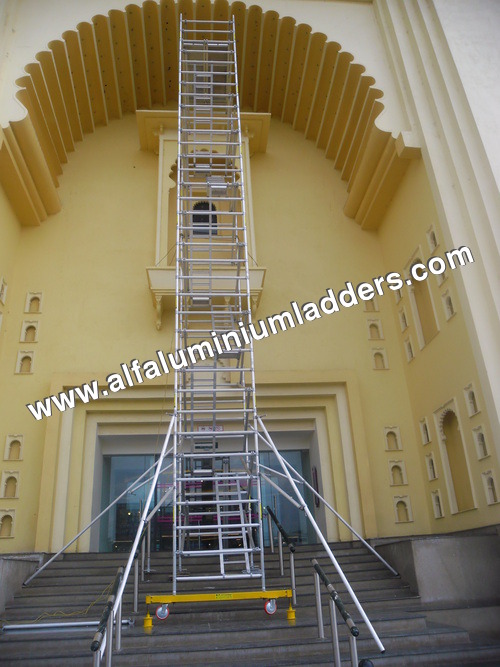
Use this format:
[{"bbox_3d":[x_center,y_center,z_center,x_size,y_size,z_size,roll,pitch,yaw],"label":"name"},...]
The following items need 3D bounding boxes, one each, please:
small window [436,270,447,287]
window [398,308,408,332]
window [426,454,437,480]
[{"bbox_3d":[4.589,-1.512,12.471,0.120,0.660,0.490,-1,-25,-5],"label":"small window"},{"bbox_3d":[4.070,-0.380,13.760,0.100,0.610,0.430,-1,-24,-5],"label":"window"},{"bbox_3d":[4.250,3.120,12.160,0.100,0.610,0.430,-1,-24,-5],"label":"window"}]

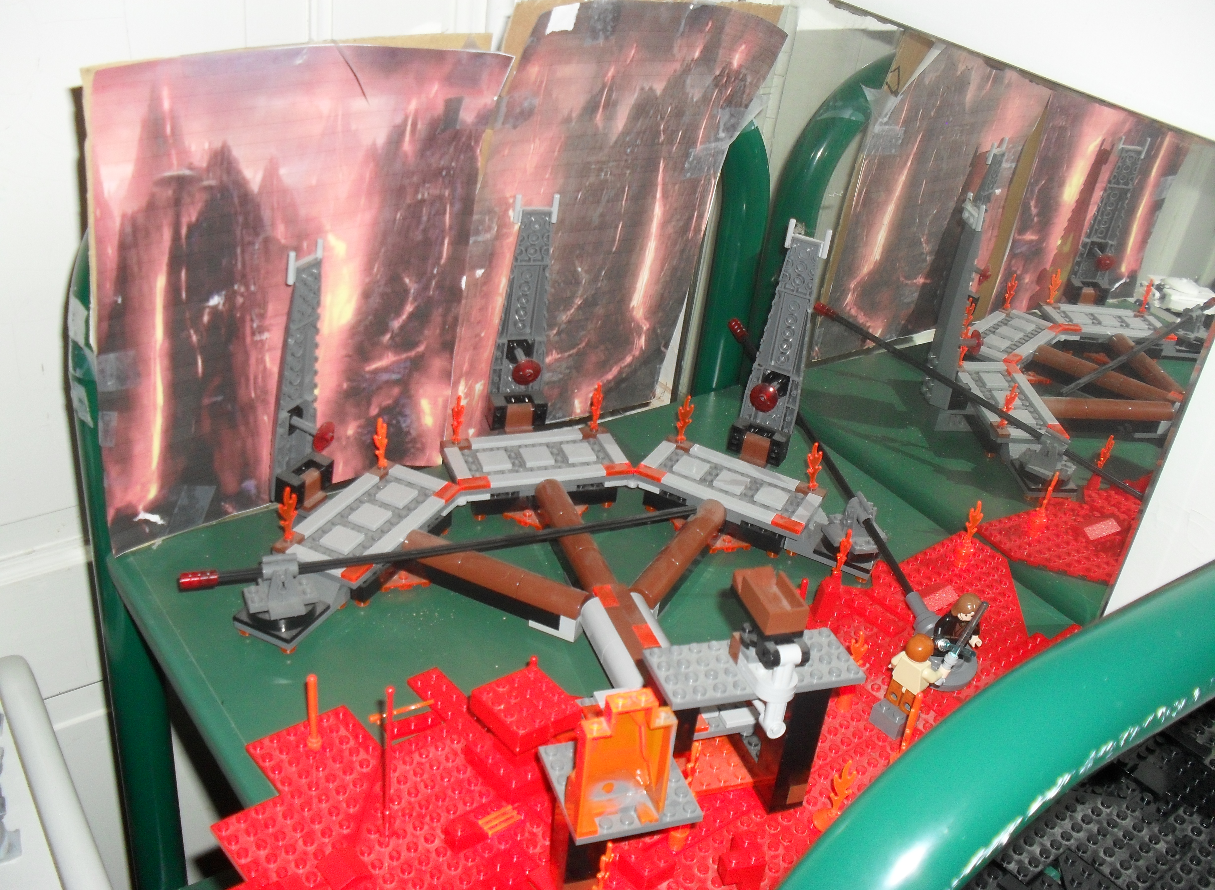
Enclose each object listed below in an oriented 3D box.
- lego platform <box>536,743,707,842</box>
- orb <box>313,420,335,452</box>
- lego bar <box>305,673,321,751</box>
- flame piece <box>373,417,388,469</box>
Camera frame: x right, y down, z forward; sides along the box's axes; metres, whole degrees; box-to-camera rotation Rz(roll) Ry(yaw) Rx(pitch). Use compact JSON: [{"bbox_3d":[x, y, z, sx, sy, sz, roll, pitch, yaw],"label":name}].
[{"bbox_3d":[0.004,0.125,0.457,0.048,0.005,0.048,-5,31,-20],"label":"lego platform"},{"bbox_3d":[-0.138,-0.004,0.597,0.005,0.016,0.016,32,34,8],"label":"orb"},{"bbox_3d":[-0.122,0.111,0.512,0.006,0.040,0.006,5,29,-3],"label":"lego bar"},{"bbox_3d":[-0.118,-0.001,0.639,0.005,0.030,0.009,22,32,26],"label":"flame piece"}]

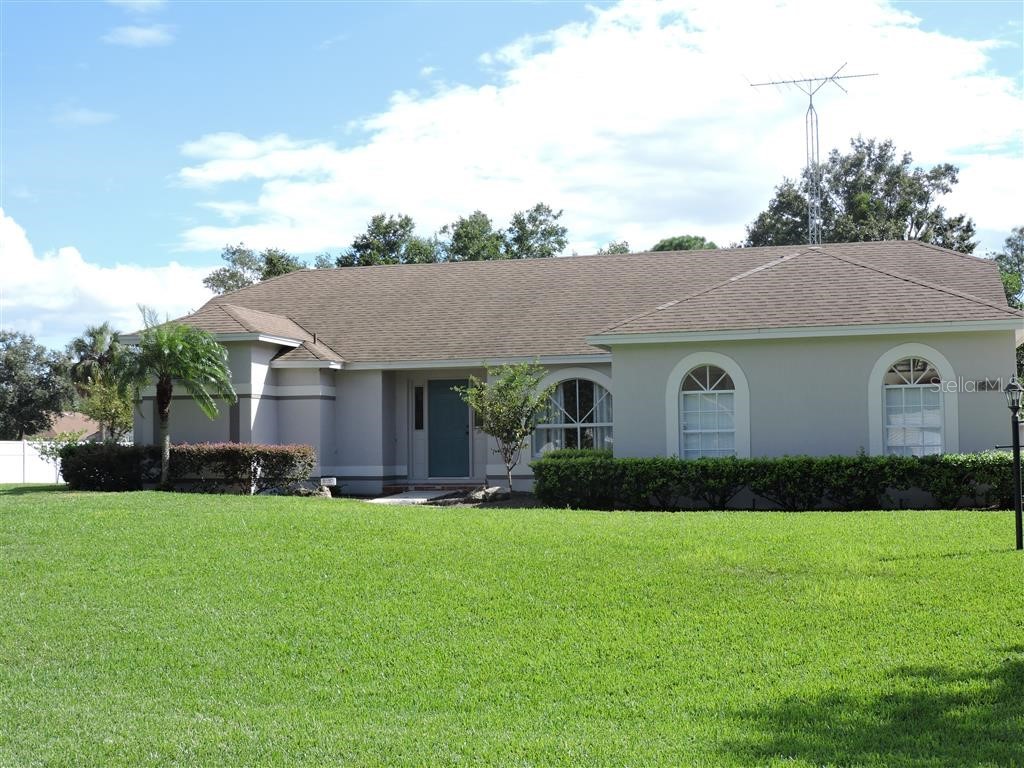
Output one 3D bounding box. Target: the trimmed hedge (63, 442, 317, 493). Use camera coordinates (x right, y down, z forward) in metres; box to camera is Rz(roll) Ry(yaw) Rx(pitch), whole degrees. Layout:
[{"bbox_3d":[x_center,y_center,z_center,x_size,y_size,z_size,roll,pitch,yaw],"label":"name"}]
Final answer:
[{"bbox_3d":[-6.176,1.611,26.420,4.907,0.970,0.950,-2,-3,16],"label":"trimmed hedge"}]

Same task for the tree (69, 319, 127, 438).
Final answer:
[{"bbox_3d":[-20.668,0.848,69.796,3.600,7.900,3.600,-2,-3,16],"label":"tree"}]

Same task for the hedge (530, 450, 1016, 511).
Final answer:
[{"bbox_3d":[3.917,1.501,21.290,7.251,0.840,0.900,-2,-3,16],"label":"hedge"}]

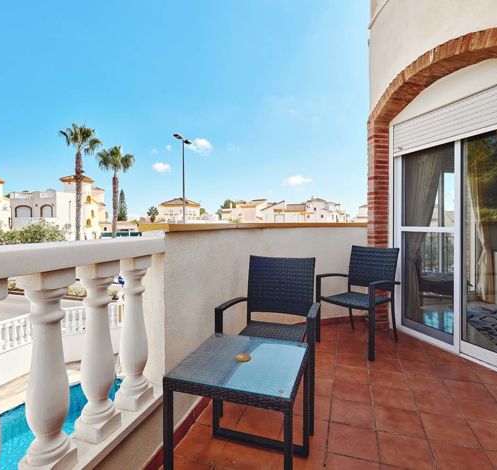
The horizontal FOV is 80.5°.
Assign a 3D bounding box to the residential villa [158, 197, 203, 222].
[{"bbox_3d":[-14.460,-3.613,61.953,7.400,8.566,7.400,0,1,20],"label":"residential villa"}]

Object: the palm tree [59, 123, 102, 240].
[{"bbox_3d":[-10.040,-1.805,17.475,2.350,9.785,2.350,0,1,-30],"label":"palm tree"}]

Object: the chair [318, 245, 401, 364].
[{"bbox_3d":[1.058,0.573,2.805,0.630,0.910,0.575,-1,1,-41],"label":"chair"}]

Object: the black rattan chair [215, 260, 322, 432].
[{"bbox_3d":[0.172,0.587,1.892,0.575,0.910,0.630,0,1,18],"label":"black rattan chair"}]

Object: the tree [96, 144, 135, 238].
[{"bbox_3d":[-9.057,-1.485,19.980,2.400,9.070,2.400,0,1,-24],"label":"tree"}]

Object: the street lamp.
[{"bbox_3d":[-3.791,-1.286,16.983,0.400,8.762,1.900,0,1,19],"label":"street lamp"}]

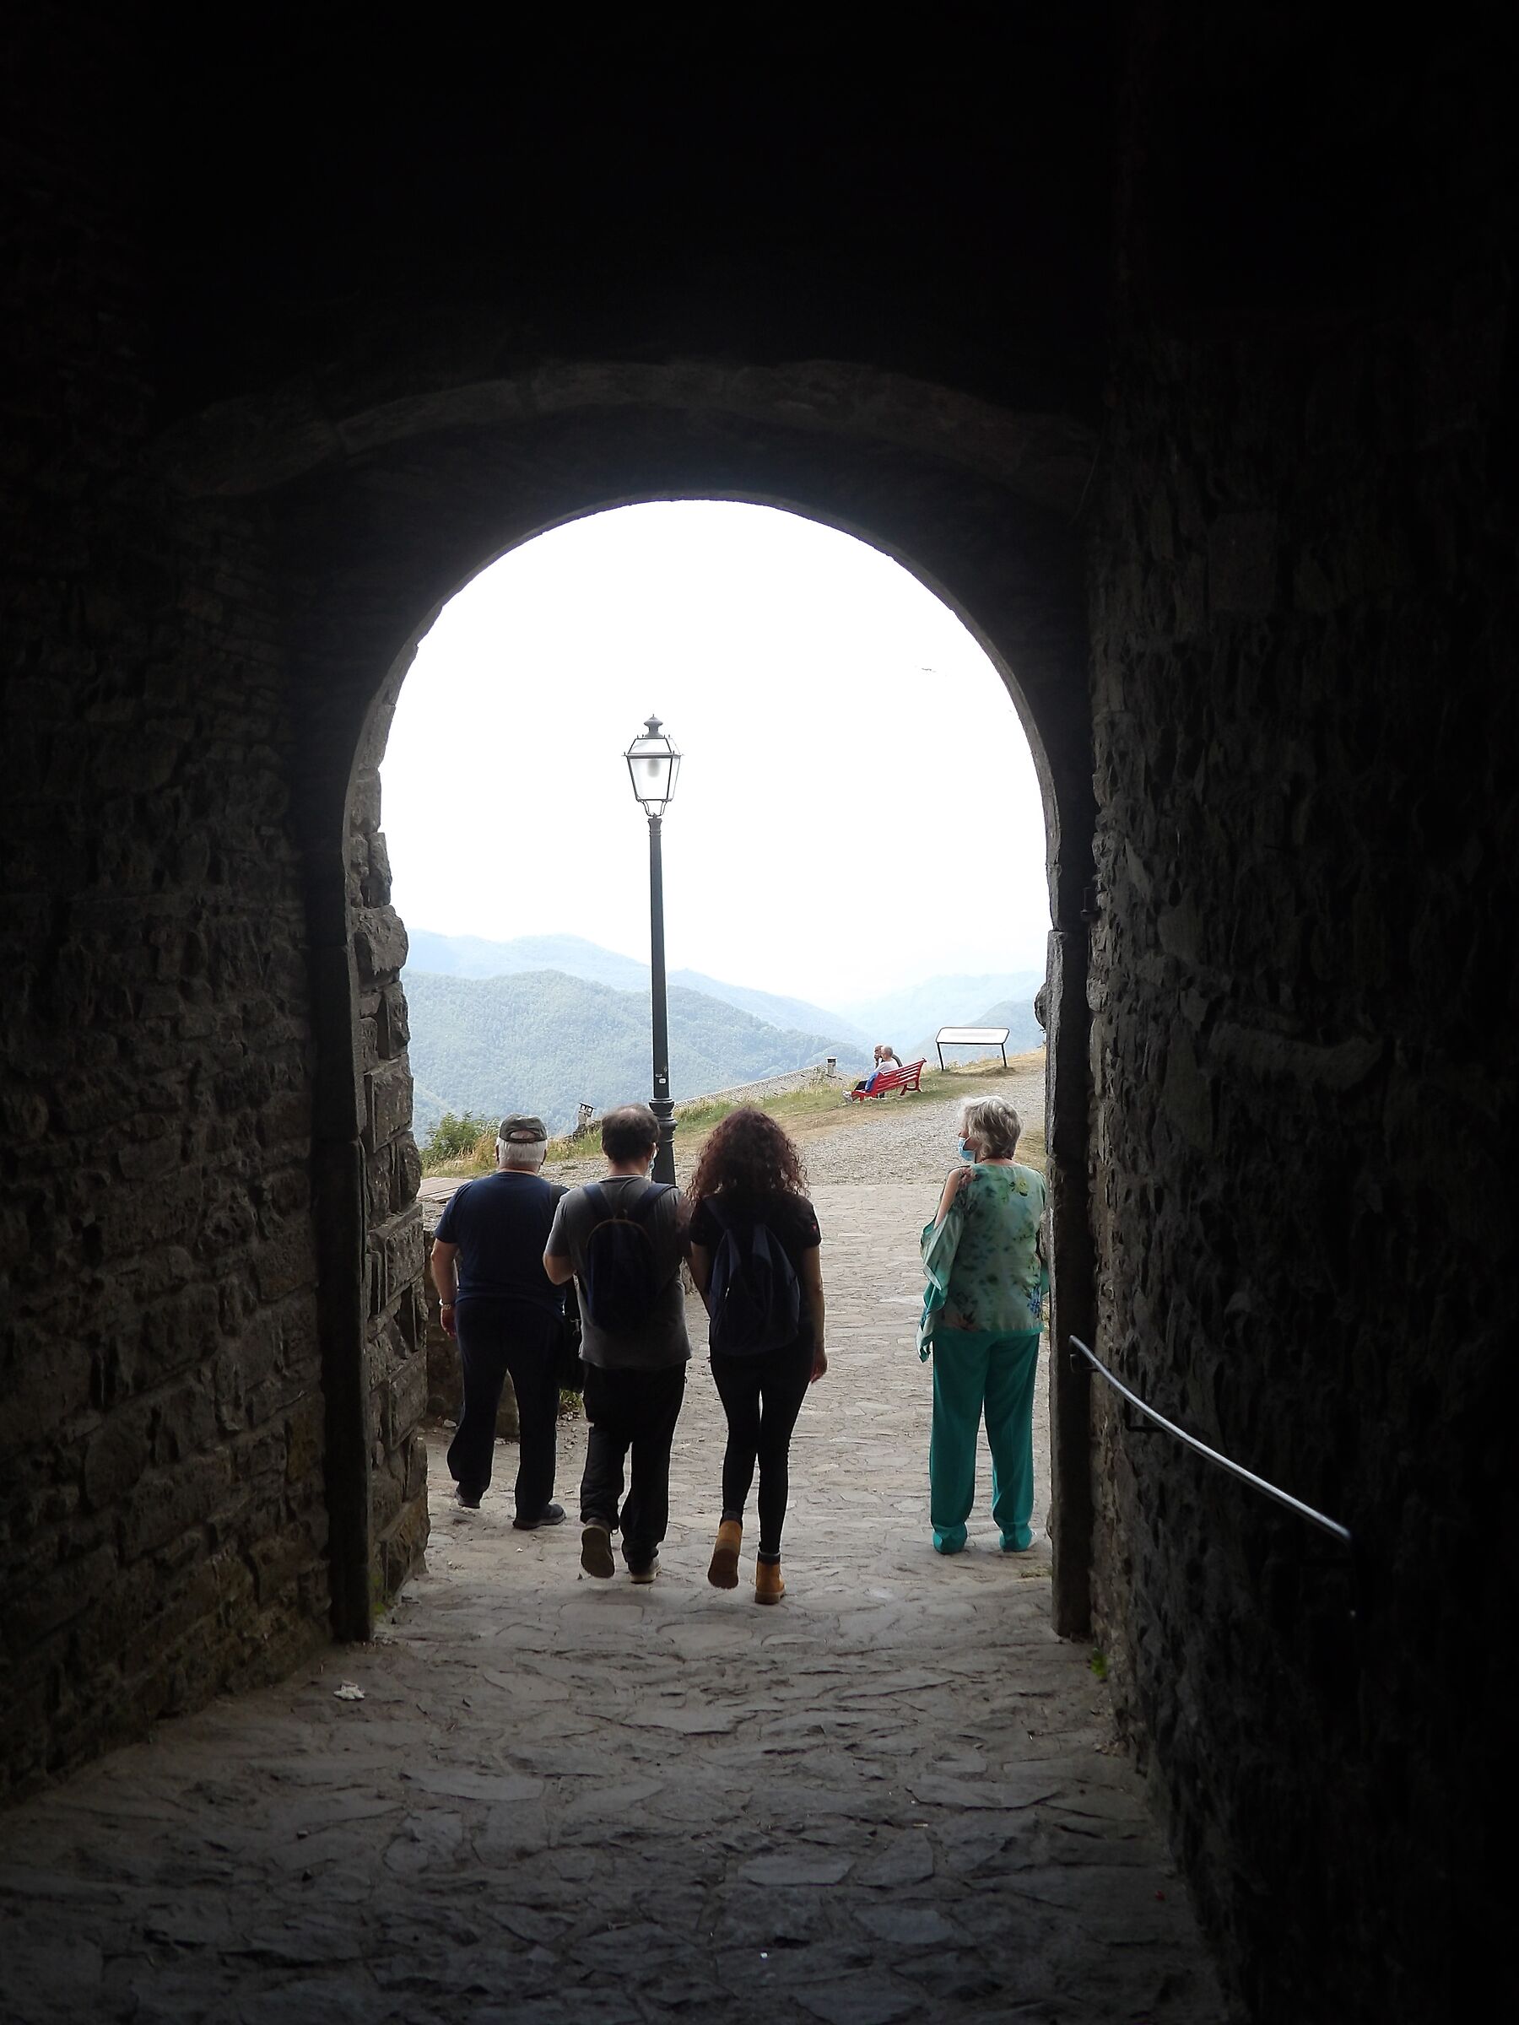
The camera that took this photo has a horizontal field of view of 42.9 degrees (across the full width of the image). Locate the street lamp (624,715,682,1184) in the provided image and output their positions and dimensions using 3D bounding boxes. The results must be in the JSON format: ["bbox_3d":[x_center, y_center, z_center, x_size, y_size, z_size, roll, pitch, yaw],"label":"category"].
[{"bbox_3d":[-0.795,-0.234,15.400,0.410,4.300,0.410,-1,3,10],"label":"street lamp"}]

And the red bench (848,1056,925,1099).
[{"bbox_3d":[2.775,1.432,41.300,0.660,0.750,1.800,1,7,33],"label":"red bench"}]

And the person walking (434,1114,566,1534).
[{"bbox_3d":[-1.079,1.277,8.050,0.570,1.710,0.420,-1,3,4],"label":"person walking"}]

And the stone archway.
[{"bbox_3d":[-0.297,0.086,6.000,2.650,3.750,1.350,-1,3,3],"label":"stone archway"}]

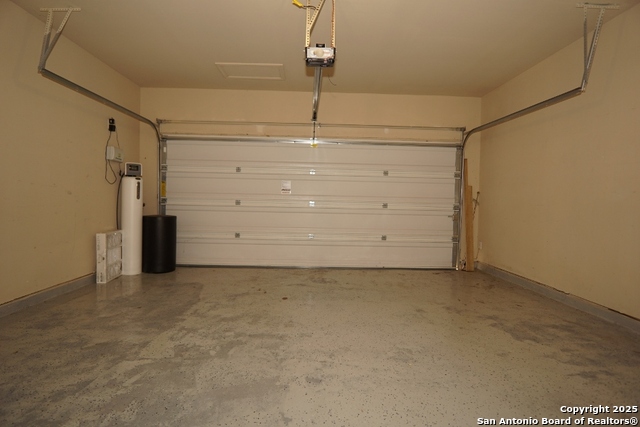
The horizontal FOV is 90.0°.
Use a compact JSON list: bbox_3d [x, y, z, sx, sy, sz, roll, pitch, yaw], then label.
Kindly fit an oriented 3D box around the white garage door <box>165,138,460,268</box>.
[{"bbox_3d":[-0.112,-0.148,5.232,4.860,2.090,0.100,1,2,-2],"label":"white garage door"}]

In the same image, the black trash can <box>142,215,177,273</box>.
[{"bbox_3d":[-2.462,0.446,4.914,0.460,0.835,0.460,1,2,-2],"label":"black trash can"}]

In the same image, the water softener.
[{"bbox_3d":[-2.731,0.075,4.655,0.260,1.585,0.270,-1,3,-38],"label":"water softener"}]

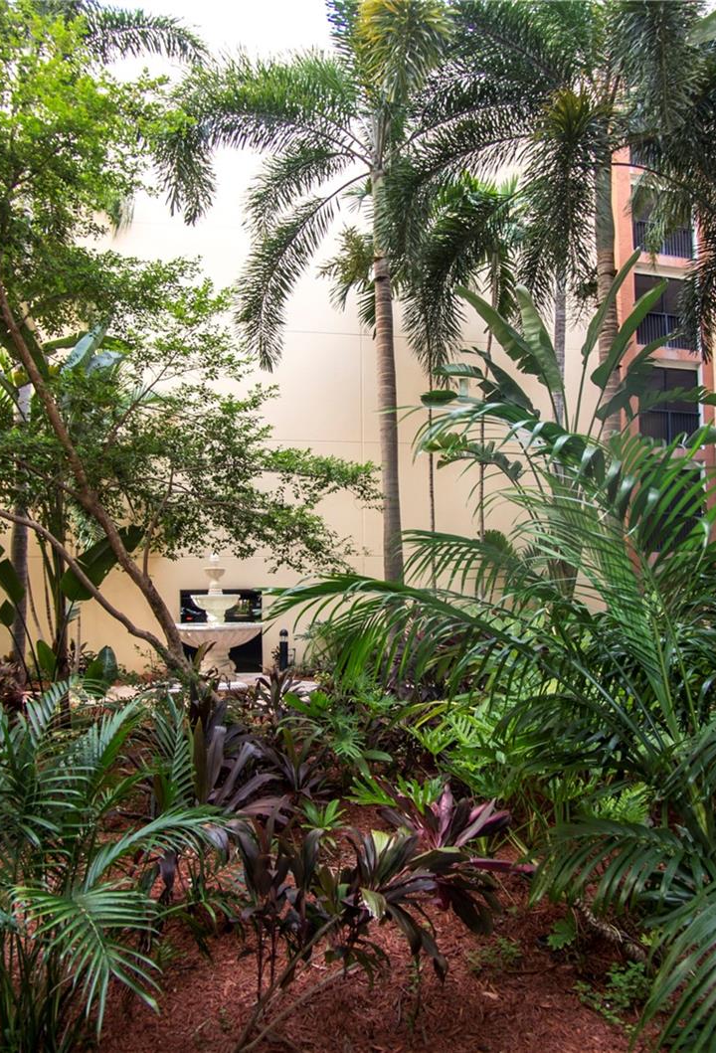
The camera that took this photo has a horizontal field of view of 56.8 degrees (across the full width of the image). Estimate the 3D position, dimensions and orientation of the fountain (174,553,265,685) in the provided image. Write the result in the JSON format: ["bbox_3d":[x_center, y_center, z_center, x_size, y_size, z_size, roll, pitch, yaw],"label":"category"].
[{"bbox_3d":[-2.815,1.879,13.200,1.840,2.680,1.840,-1,-4,0],"label":"fountain"}]

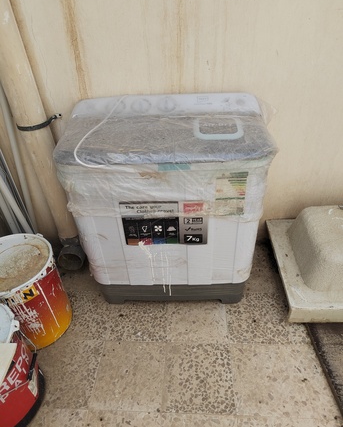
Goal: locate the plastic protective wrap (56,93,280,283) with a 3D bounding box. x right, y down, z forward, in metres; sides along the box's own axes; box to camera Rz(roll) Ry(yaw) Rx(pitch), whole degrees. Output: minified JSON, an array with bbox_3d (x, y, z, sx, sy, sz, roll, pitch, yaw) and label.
[{"bbox_3d":[-0.002,-0.081,1.309,0.715,0.738,0.440,0,37,4],"label":"plastic protective wrap"}]

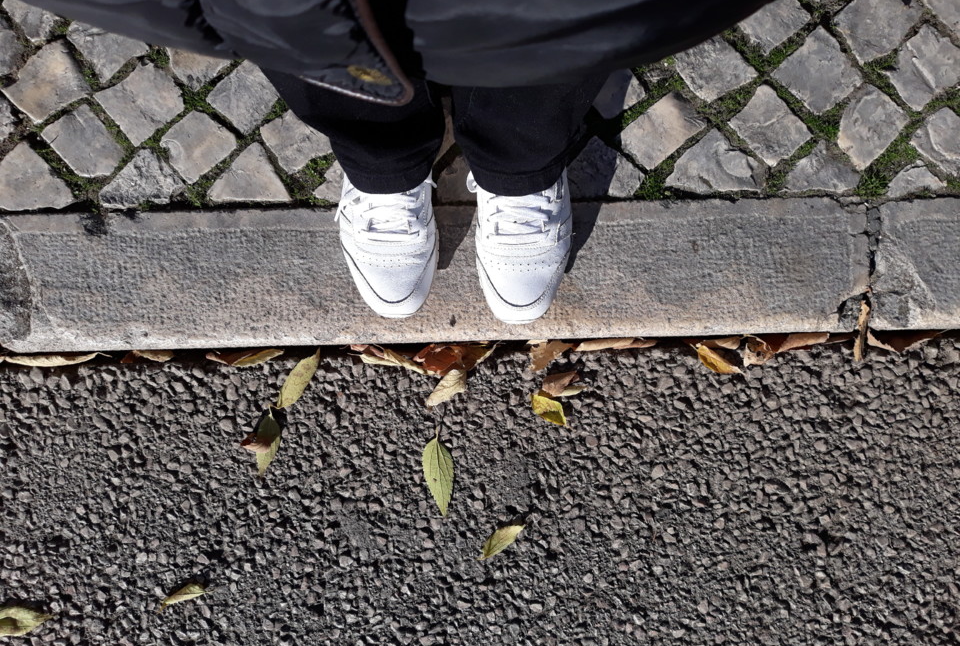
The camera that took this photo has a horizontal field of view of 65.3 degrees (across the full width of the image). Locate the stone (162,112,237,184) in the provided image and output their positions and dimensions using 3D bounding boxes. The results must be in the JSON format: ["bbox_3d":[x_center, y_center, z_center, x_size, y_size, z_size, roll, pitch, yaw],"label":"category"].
[{"bbox_3d":[-0.357,-0.221,0.975,0.078,0.060,0.072,-42,85,-7],"label":"stone"}]

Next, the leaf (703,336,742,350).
[{"bbox_3d":[0.336,0.031,1.037,0.057,0.015,0.017,-8,86,-3],"label":"leaf"}]

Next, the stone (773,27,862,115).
[{"bbox_3d":[0.383,-0.281,0.873,0.079,0.050,0.073,-41,88,-4],"label":"stone"}]

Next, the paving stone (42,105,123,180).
[{"bbox_3d":[-0.436,-0.193,0.849,0.058,0.050,0.082,-39,88,-4],"label":"paving stone"}]

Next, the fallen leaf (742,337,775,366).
[{"bbox_3d":[0.338,0.033,0.908,0.037,0.020,0.038,-4,86,-2],"label":"fallen leaf"}]

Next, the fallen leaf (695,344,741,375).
[{"bbox_3d":[0.309,0.053,0.984,0.071,0.015,0.022,35,82,4],"label":"fallen leaf"}]

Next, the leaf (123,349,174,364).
[{"bbox_3d":[-0.395,0.038,0.892,0.065,0.018,0.019,-1,86,-1],"label":"leaf"}]

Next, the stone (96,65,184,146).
[{"bbox_3d":[-0.399,-0.260,0.912,0.073,0.065,0.081,-40,89,-3],"label":"stone"}]

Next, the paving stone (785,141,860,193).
[{"bbox_3d":[0.446,-0.203,1.008,0.107,0.062,0.069,-1,86,-2],"label":"paving stone"}]

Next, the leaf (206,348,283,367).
[{"bbox_3d":[-0.294,0.043,0.935,0.094,0.025,0.027,-1,87,-1],"label":"leaf"}]

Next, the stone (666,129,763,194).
[{"bbox_3d":[0.298,-0.203,0.989,0.125,0.060,0.085,-1,81,-2],"label":"stone"}]

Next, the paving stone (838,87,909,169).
[{"bbox_3d":[0.463,-0.235,0.932,0.065,0.065,0.087,43,87,1],"label":"paving stone"}]

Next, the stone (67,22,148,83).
[{"bbox_3d":[-0.481,-0.359,0.992,0.072,0.060,0.093,-36,84,-6],"label":"stone"}]

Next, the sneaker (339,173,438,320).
[{"bbox_3d":[-0.100,-0.146,0.778,0.103,0.105,0.275,-3,86,-1],"label":"sneaker"}]

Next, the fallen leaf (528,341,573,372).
[{"bbox_3d":[0.098,0.043,1.026,0.061,0.016,0.043,-4,86,-3],"label":"fallen leaf"}]

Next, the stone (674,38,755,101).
[{"bbox_3d":[0.303,-0.331,1.011,0.080,0.062,0.090,-41,88,-5],"label":"stone"}]

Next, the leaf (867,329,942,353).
[{"bbox_3d":[0.539,0.024,0.951,0.098,0.035,0.030,-1,87,-1],"label":"leaf"}]

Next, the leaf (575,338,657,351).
[{"bbox_3d":[0.170,0.027,0.942,0.104,0.025,0.022,-1,87,-1],"label":"leaf"}]

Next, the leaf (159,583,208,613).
[{"bbox_3d":[-0.368,0.335,0.923,0.058,0.016,0.019,-24,83,-5],"label":"leaf"}]

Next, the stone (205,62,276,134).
[{"bbox_3d":[-0.297,-0.287,0.984,0.068,0.062,0.078,41,85,1],"label":"stone"}]

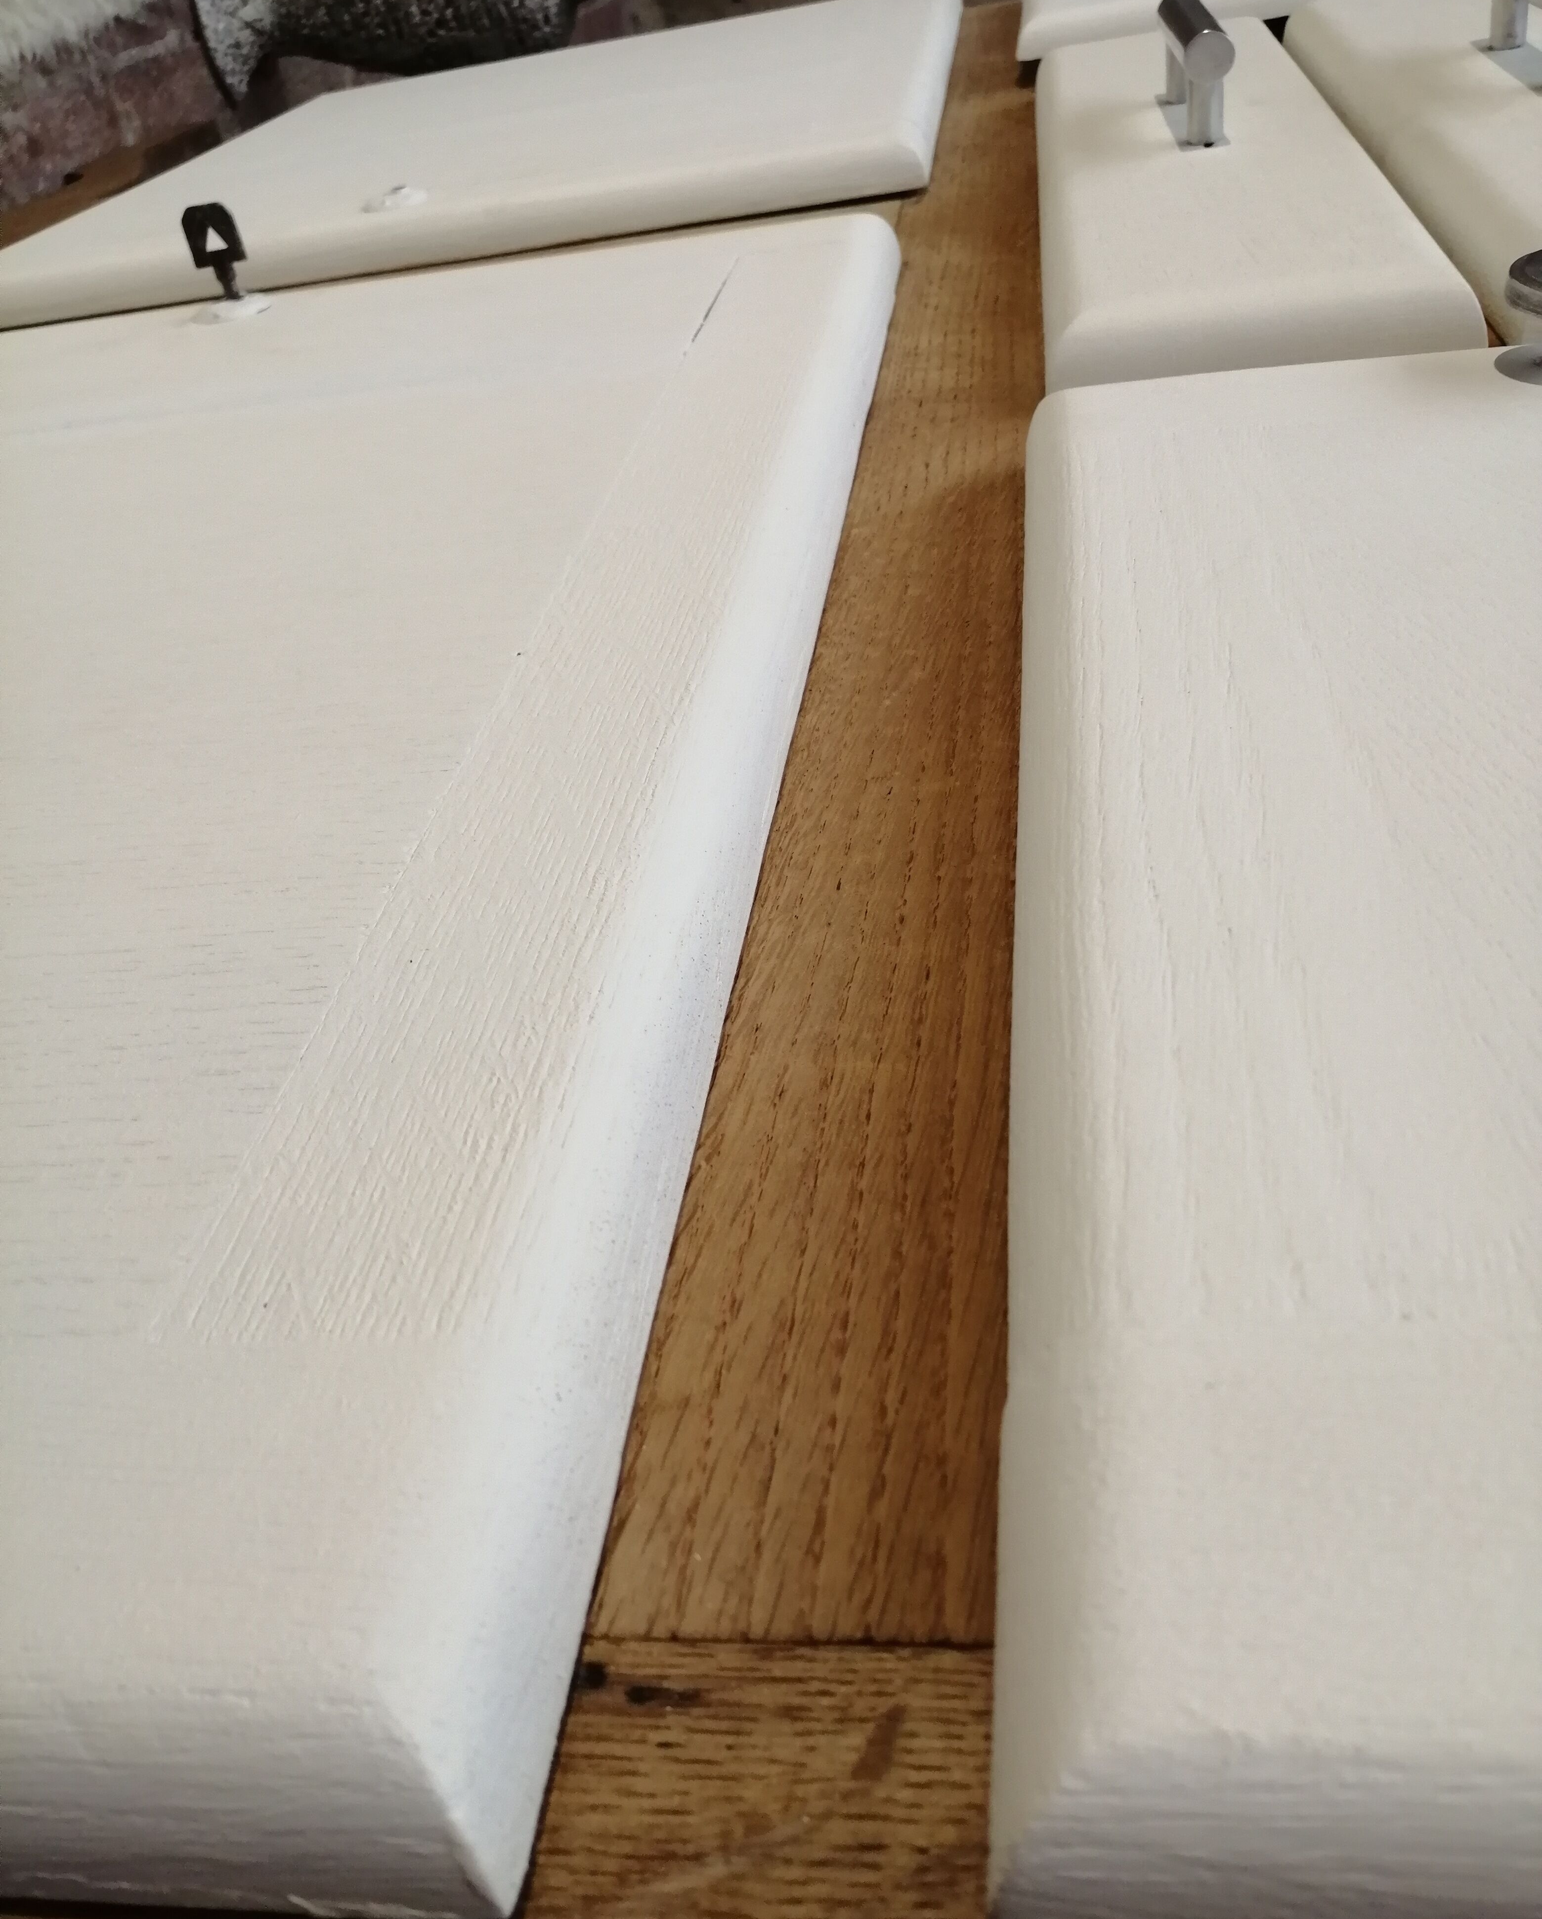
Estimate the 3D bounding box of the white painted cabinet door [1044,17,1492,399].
[{"bbox_3d":[0.188,-0.357,0.686,0.133,0.019,0.546,-2,38,11],"label":"white painted cabinet door"}]

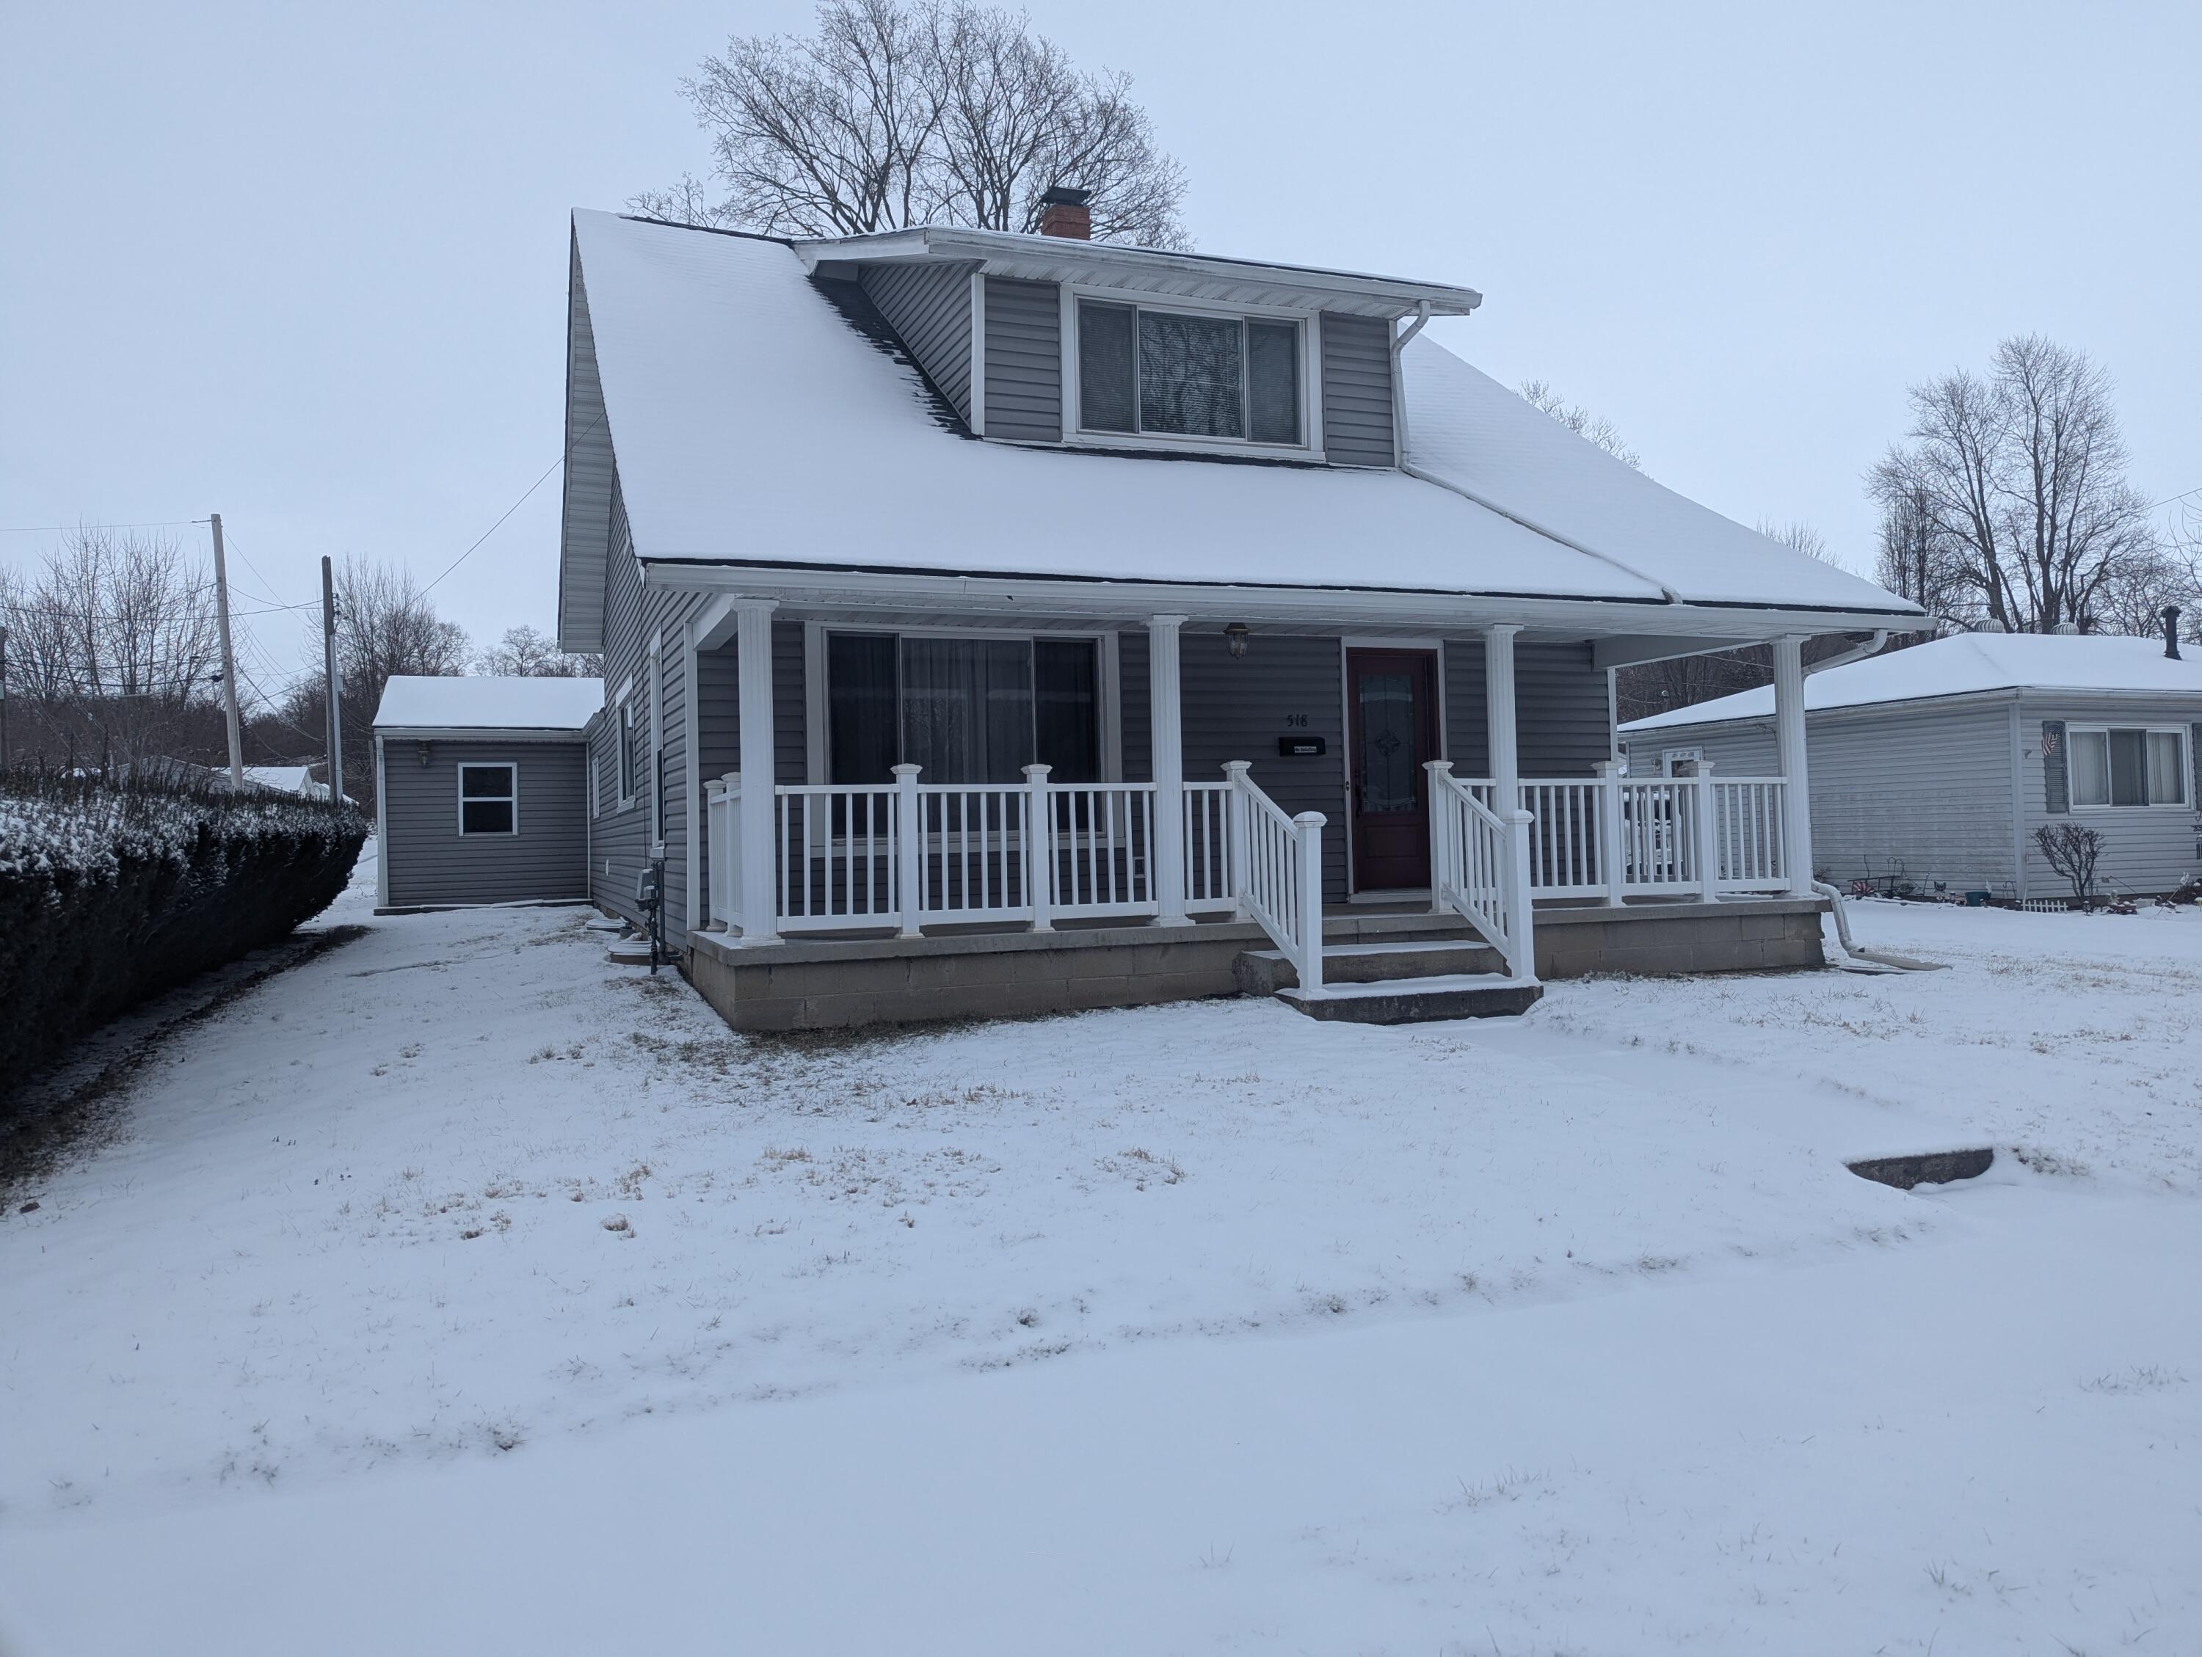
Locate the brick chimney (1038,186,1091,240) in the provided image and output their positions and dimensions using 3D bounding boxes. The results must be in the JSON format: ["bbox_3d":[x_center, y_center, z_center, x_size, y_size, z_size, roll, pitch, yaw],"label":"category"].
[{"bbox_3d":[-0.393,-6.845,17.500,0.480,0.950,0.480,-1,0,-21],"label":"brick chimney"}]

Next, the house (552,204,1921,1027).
[{"bbox_3d":[-0.376,-2.576,15.987,9.535,7.608,13.328,-1,0,-21],"label":"house"}]

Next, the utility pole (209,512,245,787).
[{"bbox_3d":[-19.898,-2.704,35.075,0.270,9.041,0.270,-5,1,-21],"label":"utility pole"}]

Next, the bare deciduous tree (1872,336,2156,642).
[{"bbox_3d":[30.094,-7.691,49.959,8.600,16.931,8.300,-1,0,-21],"label":"bare deciduous tree"}]

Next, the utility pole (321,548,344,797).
[{"bbox_3d":[-20.087,-2.641,40.009,0.300,8.955,0.300,-2,0,-21],"label":"utility pole"}]

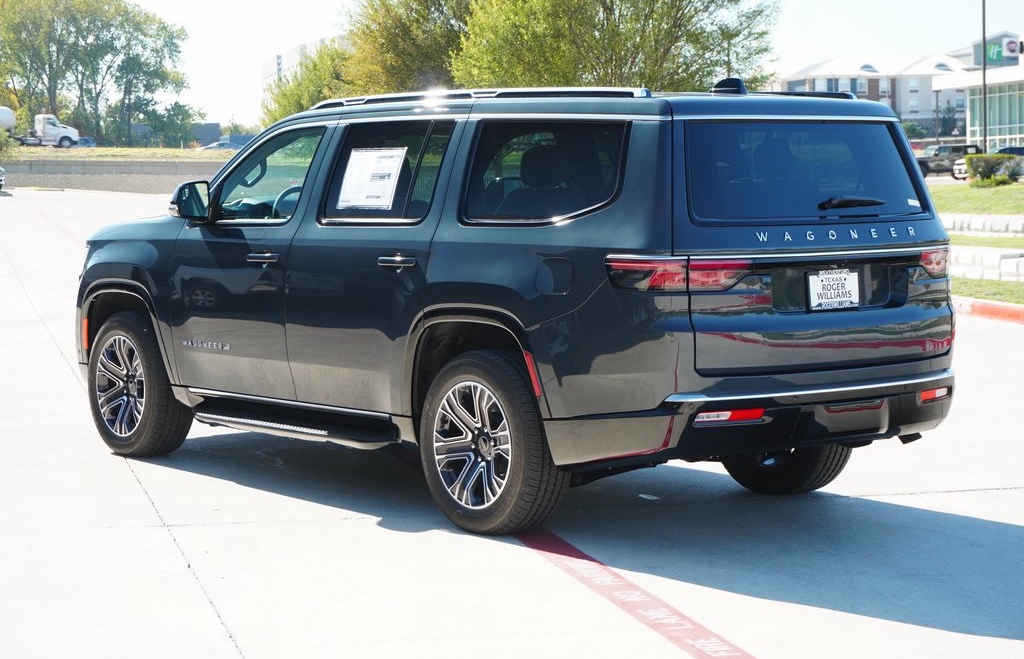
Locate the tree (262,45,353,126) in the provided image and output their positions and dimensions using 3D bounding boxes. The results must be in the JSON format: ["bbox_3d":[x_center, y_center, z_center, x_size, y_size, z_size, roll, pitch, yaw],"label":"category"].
[{"bbox_3d":[-11.992,-13.429,125.000,6.000,7.000,6.000,-1,5,0],"label":"tree"}]

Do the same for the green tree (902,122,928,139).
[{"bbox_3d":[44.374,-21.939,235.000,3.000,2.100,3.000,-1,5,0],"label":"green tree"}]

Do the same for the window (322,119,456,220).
[{"bbox_3d":[-0.577,-0.726,9.798,0.050,0.474,0.831,18,-8,-38],"label":"window"}]

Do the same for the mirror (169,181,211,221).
[{"bbox_3d":[-1.621,-0.640,10.684,0.230,0.195,0.155,-4,6,-39],"label":"mirror"}]

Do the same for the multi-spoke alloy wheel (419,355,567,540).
[{"bbox_3d":[-0.072,0.479,9.300,0.285,0.810,0.810,-4,6,-39],"label":"multi-spoke alloy wheel"}]

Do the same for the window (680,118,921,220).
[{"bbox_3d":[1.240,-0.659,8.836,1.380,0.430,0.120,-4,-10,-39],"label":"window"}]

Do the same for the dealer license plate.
[{"bbox_3d":[1.339,-0.166,8.851,0.310,0.165,0.025,-4,2,-39],"label":"dealer license plate"}]

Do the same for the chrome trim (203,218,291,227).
[{"bbox_3d":[-1.321,-0.531,10.583,0.030,0.040,0.803,-4,6,-39],"label":"chrome trim"}]

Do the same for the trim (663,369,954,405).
[{"bbox_3d":[1.343,0.227,8.781,1.760,0.050,0.220,-4,6,-39],"label":"trim"}]

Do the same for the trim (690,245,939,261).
[{"bbox_3d":[1.323,-0.316,8.761,1.540,0.032,0.110,-4,6,-39],"label":"trim"}]

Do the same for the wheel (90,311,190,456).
[{"bbox_3d":[-2.037,0.287,11.722,0.285,0.810,0.810,-4,6,-39],"label":"wheel"}]

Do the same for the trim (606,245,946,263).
[{"bbox_3d":[1.245,-0.324,8.858,1.860,0.035,0.380,-4,6,-39],"label":"trim"}]

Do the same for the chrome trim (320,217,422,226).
[{"bbox_3d":[-0.651,-0.492,9.755,0.030,0.040,0.809,-4,6,-39],"label":"chrome trim"}]

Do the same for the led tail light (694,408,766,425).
[{"bbox_3d":[0.864,0.341,8.408,0.321,0.056,0.044,-2,5,-25],"label":"led tail light"}]

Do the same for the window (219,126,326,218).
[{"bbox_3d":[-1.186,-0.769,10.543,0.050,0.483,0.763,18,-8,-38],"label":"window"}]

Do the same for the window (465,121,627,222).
[{"bbox_3d":[0.132,-0.654,8.845,0.085,0.440,0.960,12,-4,-42],"label":"window"}]

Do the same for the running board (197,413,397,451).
[{"bbox_3d":[-1.048,0.468,10.226,0.170,0.090,1.740,-4,6,-39],"label":"running board"}]

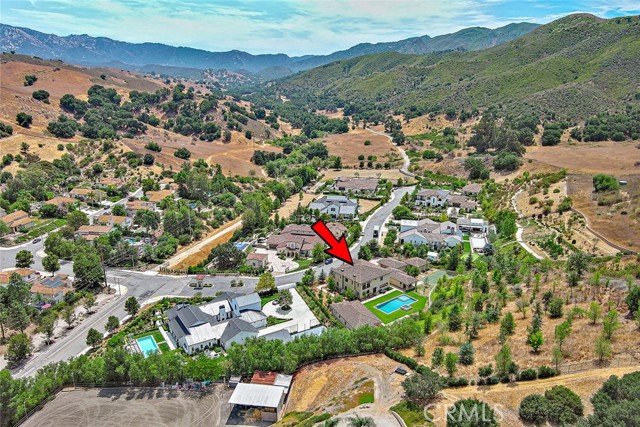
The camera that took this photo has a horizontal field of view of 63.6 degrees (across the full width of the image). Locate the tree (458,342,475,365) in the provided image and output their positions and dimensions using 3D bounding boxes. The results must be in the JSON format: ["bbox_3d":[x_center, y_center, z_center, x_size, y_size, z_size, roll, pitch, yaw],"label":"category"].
[{"bbox_3d":[37.790,36.110,132.990,4.000,5.550,4.000,0,17,0],"label":"tree"}]

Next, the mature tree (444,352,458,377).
[{"bbox_3d":[33.047,37.801,128.784,2.874,7.063,2.874,0,17,0],"label":"mature tree"}]

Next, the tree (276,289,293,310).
[{"bbox_3d":[-11.930,28.890,173.200,5.210,7.280,5.210,0,17,0],"label":"tree"}]

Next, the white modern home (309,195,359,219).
[{"bbox_3d":[7.480,-3.650,275.000,24.000,8.500,17.000,2,18,7],"label":"white modern home"}]

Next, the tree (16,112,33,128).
[{"bbox_3d":[-274.790,-86.480,479.460,14.430,14.290,14.430,0,17,0],"label":"tree"}]

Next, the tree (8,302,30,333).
[{"bbox_3d":[-94.790,32.700,162.110,5.970,9.770,5.790,0,16,0],"label":"tree"}]

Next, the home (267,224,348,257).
[{"bbox_3d":[-5.500,11.620,237.920,35.000,8.500,23.000,3,16,12],"label":"home"}]

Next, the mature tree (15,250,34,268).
[{"bbox_3d":[-115.130,18.700,200.880,7.560,8.170,7.560,0,17,0],"label":"mature tree"}]

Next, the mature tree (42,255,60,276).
[{"bbox_3d":[-107.050,20.730,205.570,6.820,8.810,6.610,0,16,0],"label":"mature tree"}]

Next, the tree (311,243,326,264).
[{"bbox_3d":[-0.621,16.467,213.667,5.799,9.189,5.799,0,17,0],"label":"tree"}]

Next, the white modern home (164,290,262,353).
[{"bbox_3d":[-31.772,33.564,165.608,30.000,7.300,27.500,-10,20,-29],"label":"white modern home"}]

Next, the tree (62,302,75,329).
[{"bbox_3d":[-80.250,32.550,164.520,3.640,8.740,3.530,0,16,0],"label":"tree"}]

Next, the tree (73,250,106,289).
[{"bbox_3d":[-87.310,21.120,194.450,11.470,13.490,11.120,0,16,0],"label":"tree"}]

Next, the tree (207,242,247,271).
[{"bbox_3d":[-38.170,17.740,212.760,14.900,10.070,14.450,0,16,0],"label":"tree"}]

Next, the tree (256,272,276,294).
[{"bbox_3d":[-19.706,25.701,189.305,7.118,8.083,7.118,0,17,0],"label":"tree"}]

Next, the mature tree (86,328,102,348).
[{"bbox_3d":[-68.051,37.960,155.958,4.555,6.560,4.555,0,17,0],"label":"mature tree"}]

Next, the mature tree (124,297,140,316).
[{"bbox_3d":[-61.620,30.560,169.440,5.100,6.340,5.100,0,17,0],"label":"mature tree"}]

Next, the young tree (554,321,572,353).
[{"bbox_3d":[57.620,29.100,122.000,4.050,8.050,3.920,0,16,0],"label":"young tree"}]

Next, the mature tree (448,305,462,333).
[{"bbox_3d":[39.320,30.470,149.620,3.940,8.360,3.940,0,17,0],"label":"mature tree"}]

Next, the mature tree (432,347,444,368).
[{"bbox_3d":[30.120,36.610,131.070,2.960,5.750,2.960,0,17,0],"label":"mature tree"}]

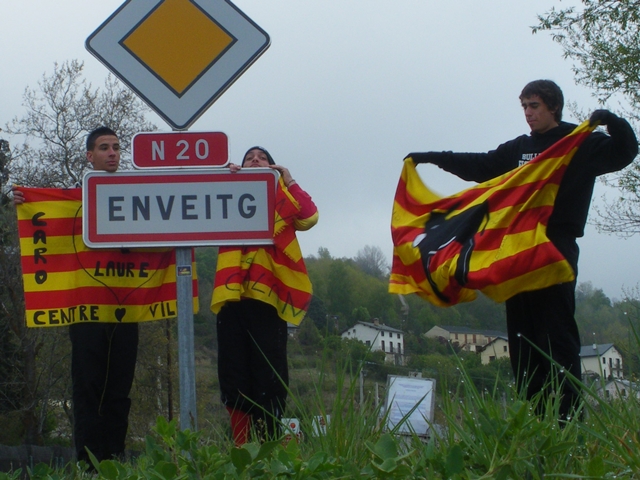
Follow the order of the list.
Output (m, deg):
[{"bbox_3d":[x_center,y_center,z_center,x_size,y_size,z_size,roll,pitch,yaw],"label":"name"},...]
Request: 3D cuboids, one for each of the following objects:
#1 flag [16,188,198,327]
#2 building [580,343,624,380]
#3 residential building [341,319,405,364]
[{"bbox_3d":[-1.141,0.078,4.180,0.950,0.750,0.100,-5,-10,-1],"label":"flag"},{"bbox_3d":[59.778,26.999,170.323,10.000,8.400,9.000,10,-16,-44],"label":"building"},{"bbox_3d":[12.239,23.513,176.795,10.600,10.200,10.600,-10,-14,36],"label":"residential building"}]

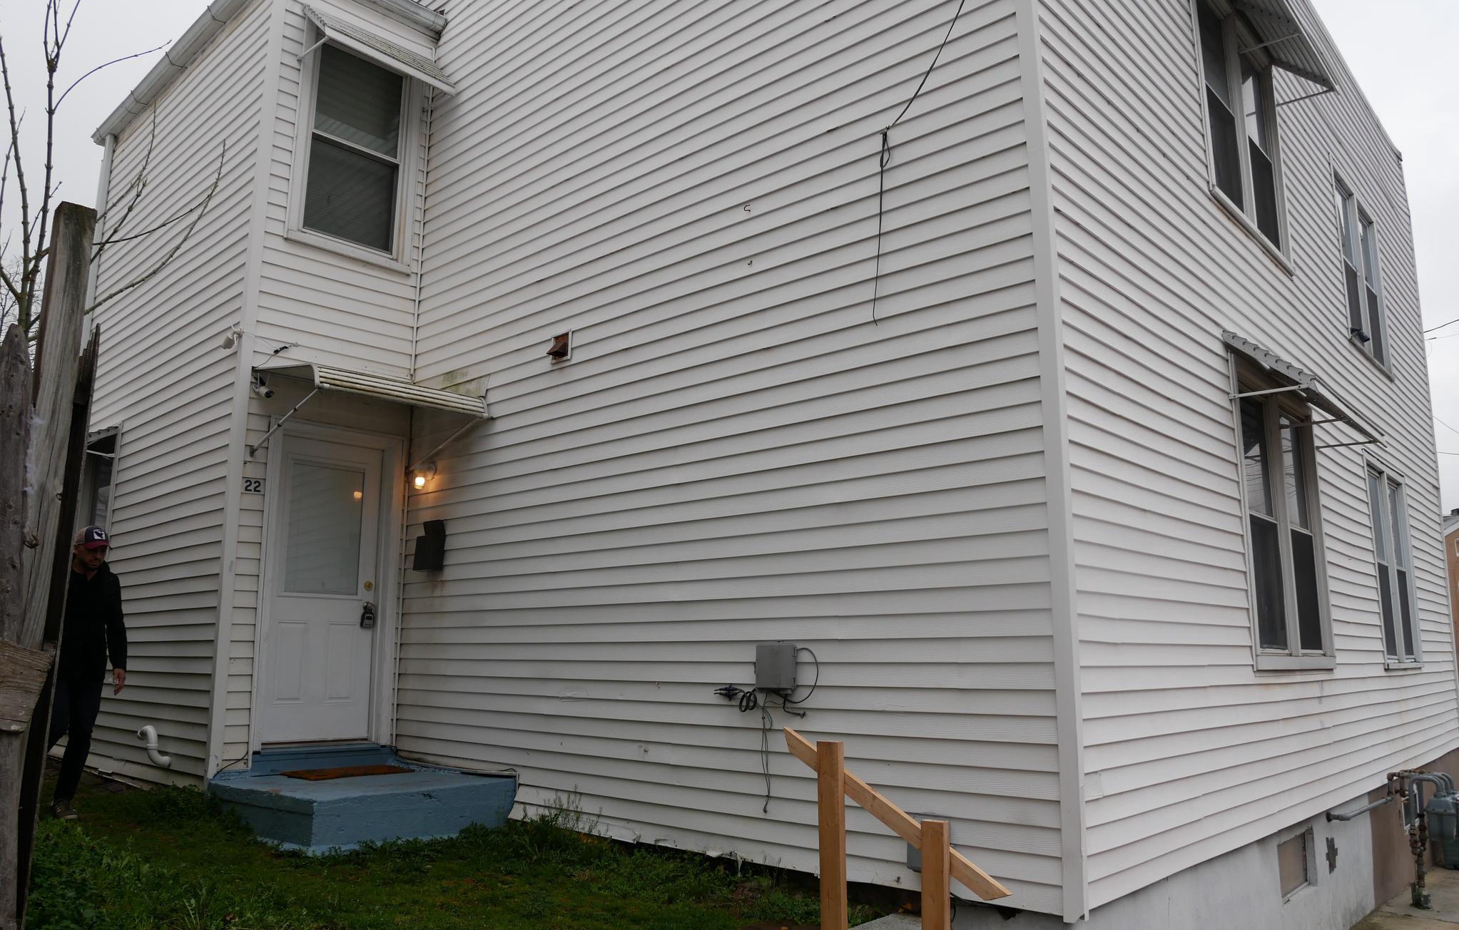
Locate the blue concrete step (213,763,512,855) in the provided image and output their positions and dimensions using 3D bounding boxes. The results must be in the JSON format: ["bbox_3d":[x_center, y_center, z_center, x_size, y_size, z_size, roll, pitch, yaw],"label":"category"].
[{"bbox_3d":[-2.202,1.997,6.044,1.370,0.245,1.270,-9,-14,42],"label":"blue concrete step"}]

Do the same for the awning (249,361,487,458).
[{"bbox_3d":[-2.347,-0.343,6.626,0.940,0.580,1.160,-9,-14,42],"label":"awning"}]

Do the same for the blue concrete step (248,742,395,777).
[{"bbox_3d":[-2.630,1.902,6.586,0.180,0.145,0.965,-9,-14,42],"label":"blue concrete step"}]

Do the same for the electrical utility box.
[{"bbox_3d":[0.220,0.956,4.736,0.165,0.235,0.100,-9,-14,42],"label":"electrical utility box"}]

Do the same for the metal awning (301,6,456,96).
[{"bbox_3d":[-2.516,-2.996,7.344,0.370,0.440,1.025,-9,-14,42],"label":"metal awning"}]

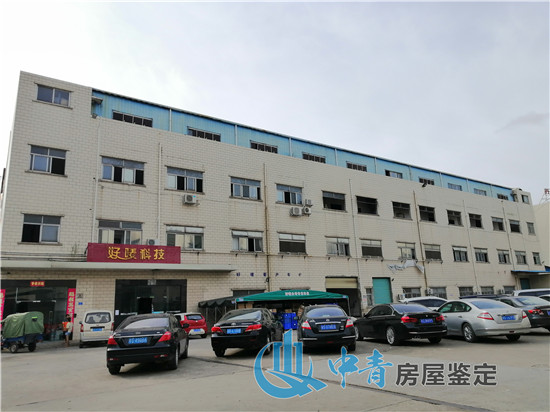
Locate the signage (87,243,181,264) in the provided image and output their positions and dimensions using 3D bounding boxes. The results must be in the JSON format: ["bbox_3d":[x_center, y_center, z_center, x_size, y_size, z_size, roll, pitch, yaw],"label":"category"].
[{"bbox_3d":[-8.257,2.891,24.784,5.491,1.077,0.120,7,-16,-33],"label":"signage"}]

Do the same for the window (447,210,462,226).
[{"bbox_3d":[21.770,1.475,50.066,2.782,1.633,0.200,7,-17,-34],"label":"window"}]

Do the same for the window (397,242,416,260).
[{"bbox_3d":[12.912,4.463,40.211,2.446,1.575,0.150,7,-16,-33],"label":"window"}]

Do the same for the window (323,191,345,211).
[{"bbox_3d":[5.236,-0.367,36.179,2.570,1.544,0.150,7,-16,-33],"label":"window"}]

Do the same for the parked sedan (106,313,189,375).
[{"bbox_3d":[-3.663,4.026,12.501,1.820,1.470,4.850,-1,-13,-7],"label":"parked sedan"}]

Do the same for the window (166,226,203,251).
[{"bbox_3d":[-5.990,2.195,27.693,2.589,1.532,0.150,7,-16,-33],"label":"window"}]

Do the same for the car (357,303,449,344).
[{"bbox_3d":[4.595,4.526,16.004,1.820,1.450,4.700,1,-14,-14],"label":"car"}]

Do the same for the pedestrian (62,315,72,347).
[{"bbox_3d":[-10.281,6.185,20.478,0.360,1.580,0.480,-10,-16,30],"label":"pedestrian"}]

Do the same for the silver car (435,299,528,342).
[{"bbox_3d":[7.715,4.401,16.139,1.795,1.480,4.850,-1,-13,-5],"label":"silver car"}]

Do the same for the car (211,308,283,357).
[{"bbox_3d":[-0.850,4.496,15.039,1.820,1.490,4.825,-4,-13,9],"label":"car"}]

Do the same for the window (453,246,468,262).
[{"bbox_3d":[21.129,5.573,47.030,2.776,1.577,0.180,7,-16,-34],"label":"window"}]

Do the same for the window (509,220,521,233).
[{"bbox_3d":[33.744,2.911,58.049,2.782,1.633,0.200,7,-17,-34],"label":"window"}]

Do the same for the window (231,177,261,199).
[{"bbox_3d":[-2.241,-1.273,32.051,2.620,1.499,0.180,7,-16,-34],"label":"window"}]

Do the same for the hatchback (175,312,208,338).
[{"bbox_3d":[-5.162,6.613,23.023,1.560,1.470,3.550,8,-17,-37],"label":"hatchback"}]

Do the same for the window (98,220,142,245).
[{"bbox_3d":[-10.304,1.860,27.509,2.782,1.640,0.200,7,-17,-34],"label":"window"}]

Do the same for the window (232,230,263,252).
[{"bbox_3d":[-1.990,2.620,30.357,2.559,1.543,0.150,7,-16,-33],"label":"window"}]

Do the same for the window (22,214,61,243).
[{"bbox_3d":[-13.244,1.344,23.447,1.811,1.518,0.180,7,-16,-34],"label":"window"}]

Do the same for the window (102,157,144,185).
[{"bbox_3d":[-10.493,-2.393,28.557,2.782,1.633,0.200,7,-17,-34],"label":"window"}]

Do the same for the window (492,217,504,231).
[{"bbox_3d":[29.985,2.460,55.543,2.782,1.633,0.200,7,-17,-34],"label":"window"}]

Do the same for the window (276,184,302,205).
[{"bbox_3d":[1.238,-0.897,34.452,2.592,1.427,0.180,7,-16,-34],"label":"window"}]

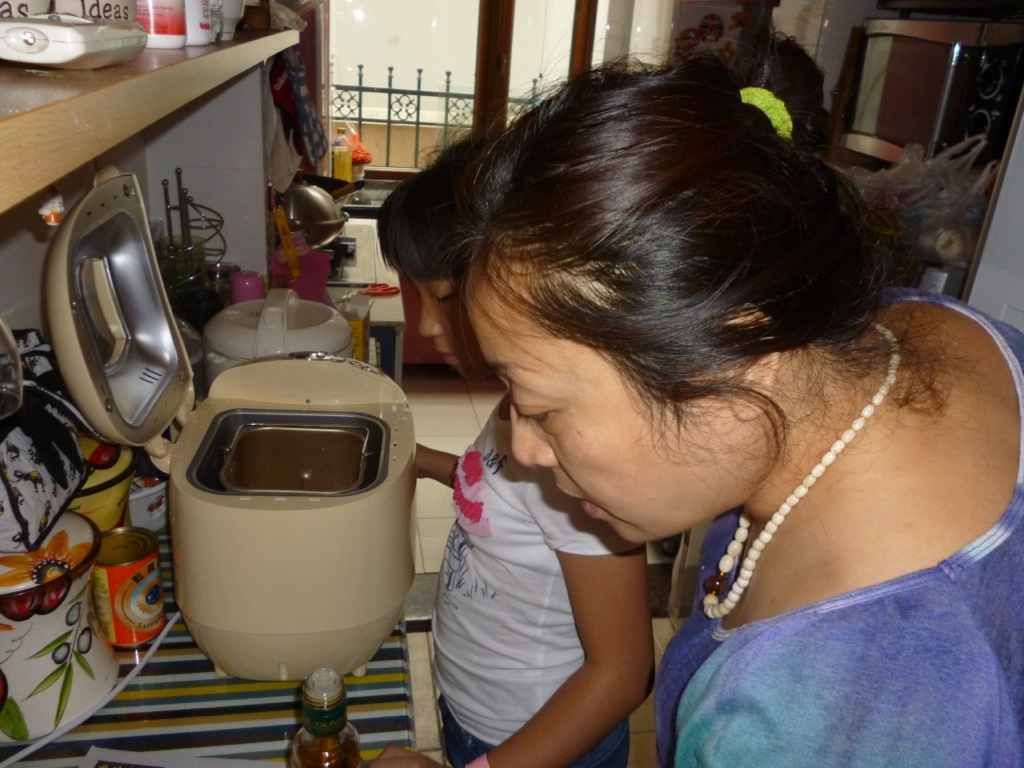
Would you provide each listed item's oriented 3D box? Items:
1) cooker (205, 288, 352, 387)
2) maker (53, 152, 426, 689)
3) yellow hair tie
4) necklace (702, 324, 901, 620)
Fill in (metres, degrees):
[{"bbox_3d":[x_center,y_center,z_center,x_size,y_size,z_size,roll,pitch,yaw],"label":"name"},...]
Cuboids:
[{"bbox_3d":[-0.402,-0.035,1.430,0.250,0.245,0.262,0,23,-11],"label":"cooker"},{"bbox_3d":[-0.284,0.023,0.947,0.347,0.526,0.368,0,23,-11],"label":"maker"},{"bbox_3d":[0.130,-0.138,0.435,0.043,0.043,0.014,0,31,36],"label":"yellow hair tie"},{"bbox_3d":[0.155,0.052,0.496,0.052,0.212,0.135,19,18,-18],"label":"necklace"}]

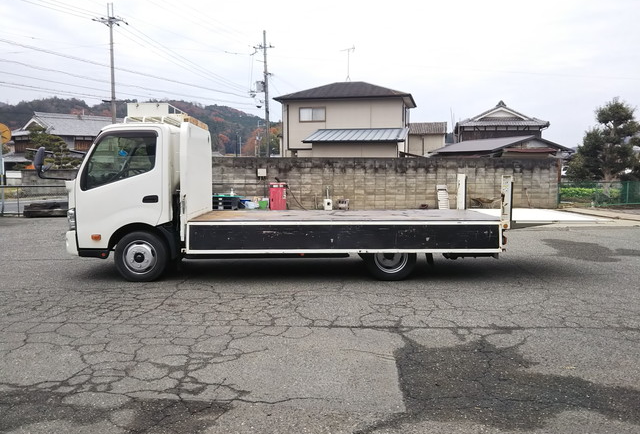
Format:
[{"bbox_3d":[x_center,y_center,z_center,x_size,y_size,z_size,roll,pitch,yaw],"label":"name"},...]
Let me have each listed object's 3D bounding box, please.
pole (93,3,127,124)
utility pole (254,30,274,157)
[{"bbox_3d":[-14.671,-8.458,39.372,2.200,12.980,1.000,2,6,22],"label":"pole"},{"bbox_3d":[-4.006,-8.063,41.925,1.700,11.600,0.900,0,5,0],"label":"utility pole"}]

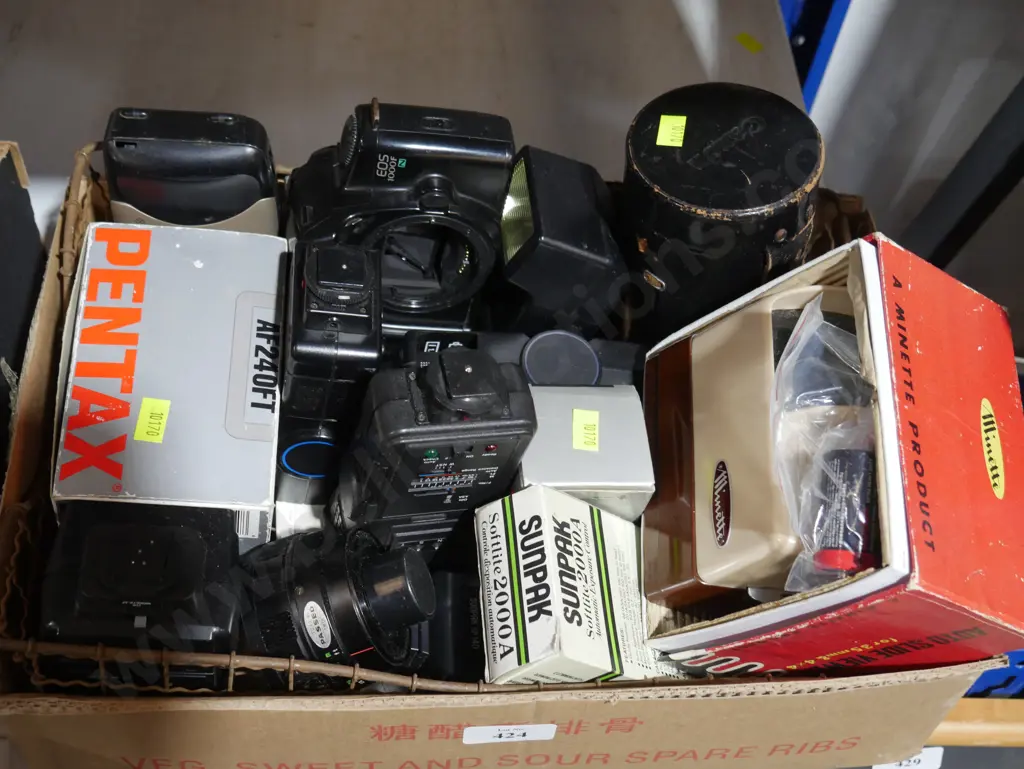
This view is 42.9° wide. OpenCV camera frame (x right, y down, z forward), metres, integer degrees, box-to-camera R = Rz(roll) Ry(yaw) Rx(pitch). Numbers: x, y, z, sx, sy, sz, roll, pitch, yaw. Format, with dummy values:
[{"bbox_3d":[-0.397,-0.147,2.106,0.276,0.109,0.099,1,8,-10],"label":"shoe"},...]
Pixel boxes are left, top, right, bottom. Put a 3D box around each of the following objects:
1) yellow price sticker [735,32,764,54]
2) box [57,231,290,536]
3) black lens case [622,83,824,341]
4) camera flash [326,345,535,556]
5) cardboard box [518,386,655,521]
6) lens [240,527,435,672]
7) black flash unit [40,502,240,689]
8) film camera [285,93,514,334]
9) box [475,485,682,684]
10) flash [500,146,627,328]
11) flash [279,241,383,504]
[{"bbox_3d":[0.175,-0.252,0.960,0.012,0.001,0.022,-29,58,-20],"label":"yellow price sticker"},{"bbox_3d":[-0.158,0.007,0.620,0.092,0.075,0.142,3,60,-11],"label":"box"},{"bbox_3d":[0.102,-0.070,0.684,0.096,0.145,0.096,0,53,0],"label":"black lens case"},{"bbox_3d":[-0.037,0.018,0.559,0.070,0.110,0.055,-3,59,-16],"label":"camera flash"},{"bbox_3d":[0.034,0.050,0.639,0.059,0.090,0.060,-2,53,-2],"label":"cardboard box"},{"bbox_3d":[-0.068,0.089,0.522,0.072,0.061,0.061,-25,53,15],"label":"lens"},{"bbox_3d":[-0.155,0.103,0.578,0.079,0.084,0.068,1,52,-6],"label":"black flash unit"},{"bbox_3d":[-0.062,-0.072,0.654,0.100,0.148,0.067,4,48,-11],"label":"film camera"},{"bbox_3d":[0.036,0.104,0.612,0.040,0.106,0.081,-27,54,32],"label":"box"},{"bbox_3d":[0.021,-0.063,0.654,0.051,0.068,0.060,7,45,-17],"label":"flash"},{"bbox_3d":[-0.083,-0.009,0.580,0.042,0.116,0.058,5,53,-13],"label":"flash"}]

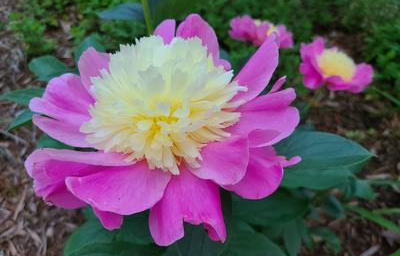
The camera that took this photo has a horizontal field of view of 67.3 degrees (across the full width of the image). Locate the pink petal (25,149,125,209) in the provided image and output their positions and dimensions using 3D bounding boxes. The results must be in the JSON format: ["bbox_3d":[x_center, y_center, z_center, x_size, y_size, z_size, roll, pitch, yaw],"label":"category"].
[{"bbox_3d":[-0.088,0.036,0.222,0.068,0.026,0.042,-3,41,0],"label":"pink petal"}]

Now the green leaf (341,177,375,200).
[{"bbox_3d":[0.205,0.078,0.390,0.042,0.012,0.026,17,44,1],"label":"green leaf"}]

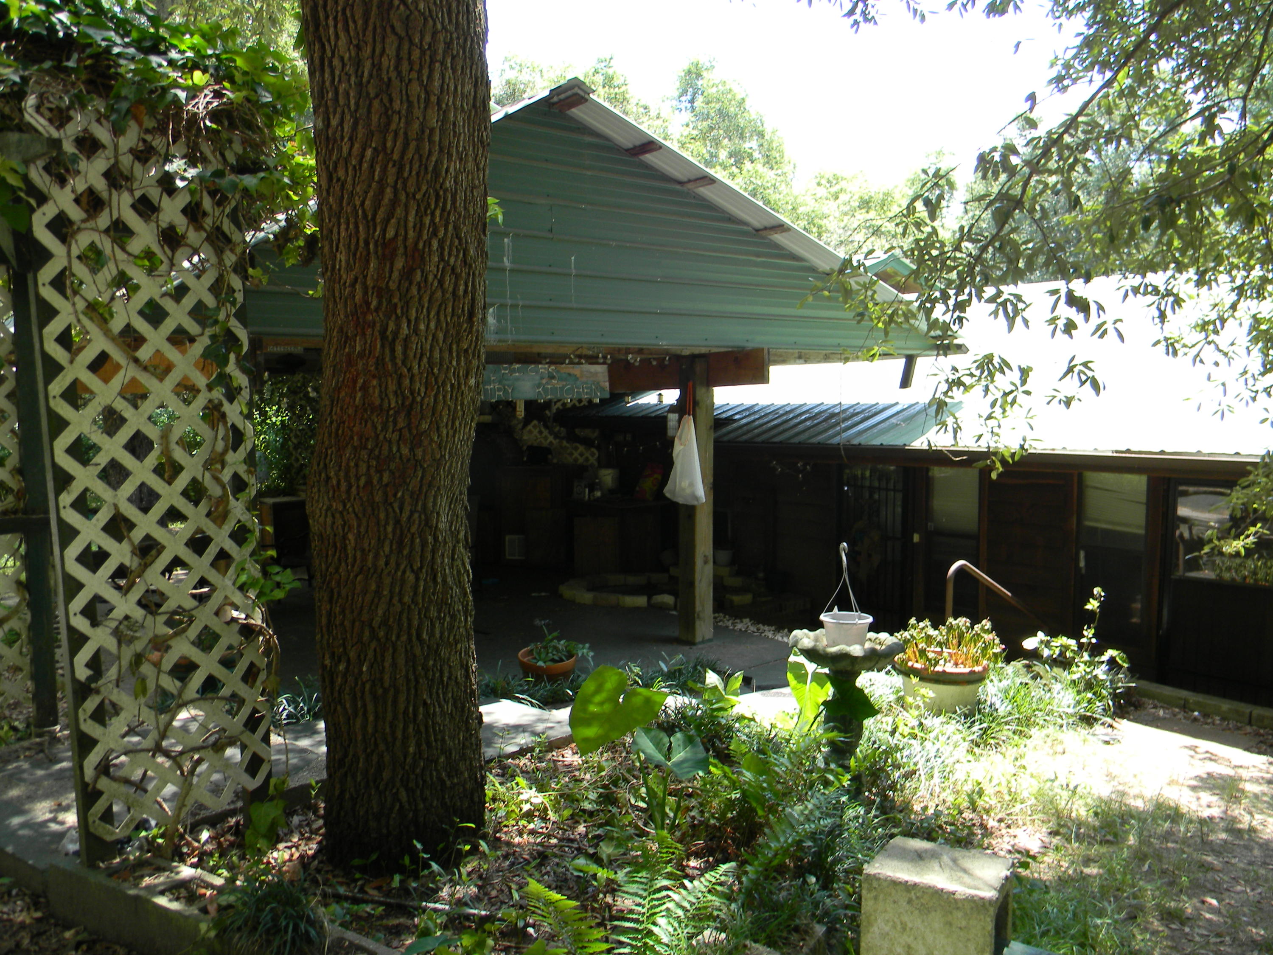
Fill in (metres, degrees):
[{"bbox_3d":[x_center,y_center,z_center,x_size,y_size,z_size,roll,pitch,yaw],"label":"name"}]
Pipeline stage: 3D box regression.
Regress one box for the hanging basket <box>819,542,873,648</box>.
[{"bbox_3d":[1.017,0.582,5.000,0.260,0.530,0.260,-1,5,0],"label":"hanging basket"}]

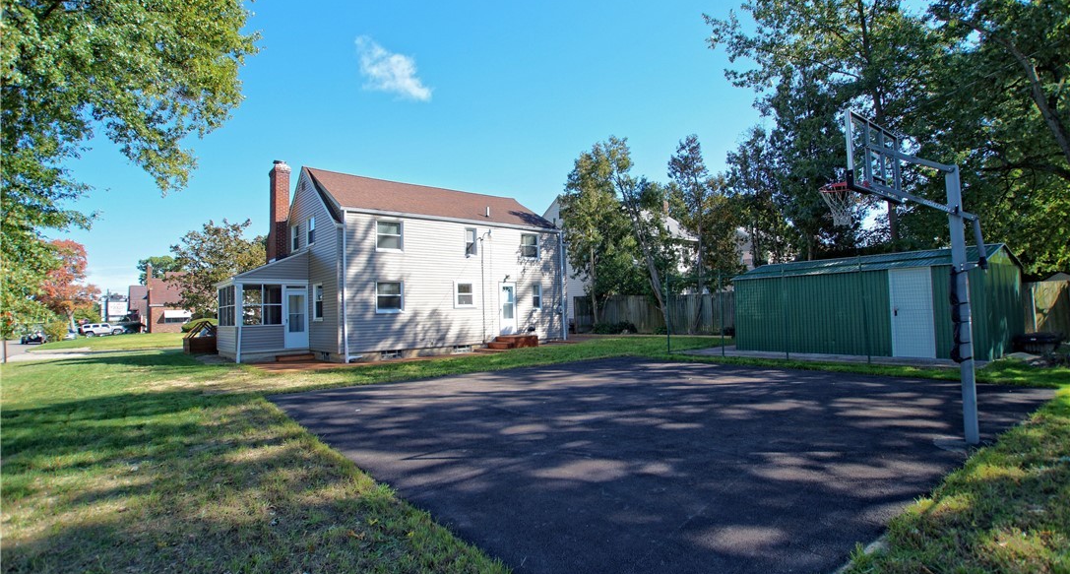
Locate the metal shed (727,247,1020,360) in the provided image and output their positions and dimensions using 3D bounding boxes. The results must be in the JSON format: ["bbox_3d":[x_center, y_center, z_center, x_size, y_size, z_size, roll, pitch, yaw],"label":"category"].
[{"bbox_3d":[9.844,0.466,14.210,4.150,2.740,6.150,0,-3,-37],"label":"metal shed"}]

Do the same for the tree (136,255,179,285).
[{"bbox_3d":[-63.085,0.897,80.134,7.955,12.810,7.955,0,-3,-38],"label":"tree"}]

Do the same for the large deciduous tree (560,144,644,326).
[{"bbox_3d":[3.200,-2.271,22.718,3.933,9.232,3.736,-2,-3,8],"label":"large deciduous tree"}]

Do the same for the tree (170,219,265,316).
[{"bbox_3d":[-17.775,-0.221,26.563,5.051,7.207,4.798,0,-3,-34],"label":"tree"}]

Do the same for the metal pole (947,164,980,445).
[{"bbox_3d":[4.618,0.169,5.117,0.115,3.003,0.115,0,-3,-35],"label":"metal pole"}]

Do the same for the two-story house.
[{"bbox_3d":[-6.050,-1.246,20.852,12.250,7.950,8.300,0,-3,-41],"label":"two-story house"}]

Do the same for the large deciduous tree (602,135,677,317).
[{"bbox_3d":[4.747,-2.309,21.416,3.265,9.087,3.102,-3,-3,13],"label":"large deciduous tree"}]

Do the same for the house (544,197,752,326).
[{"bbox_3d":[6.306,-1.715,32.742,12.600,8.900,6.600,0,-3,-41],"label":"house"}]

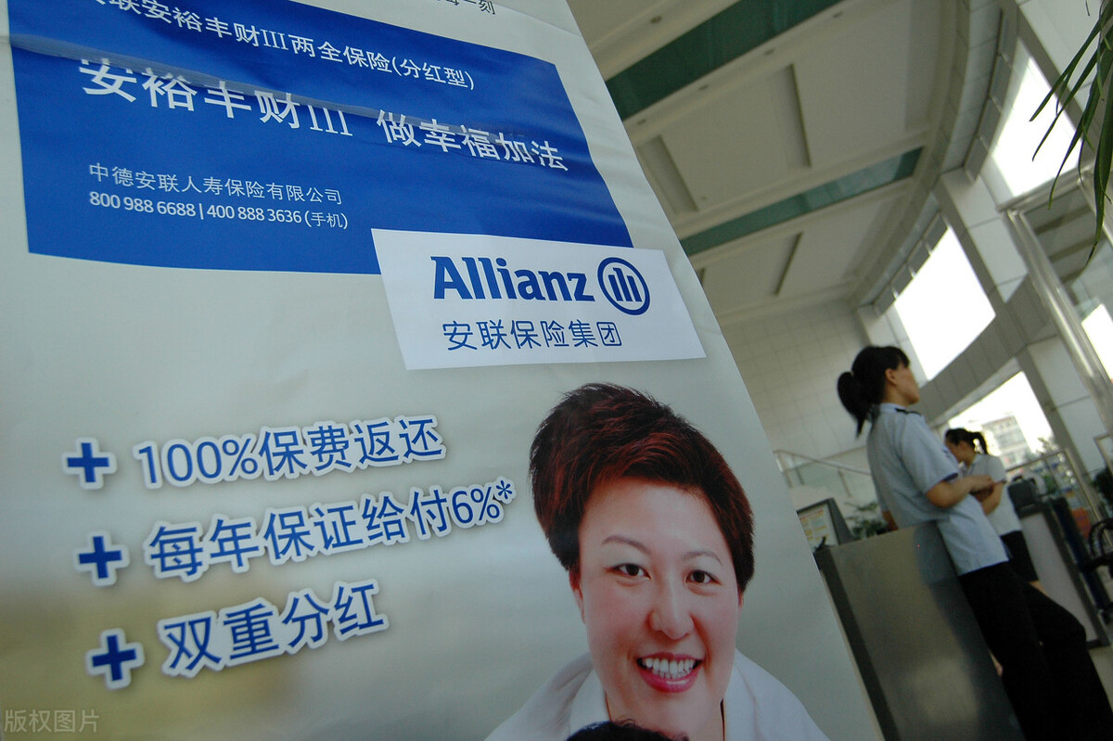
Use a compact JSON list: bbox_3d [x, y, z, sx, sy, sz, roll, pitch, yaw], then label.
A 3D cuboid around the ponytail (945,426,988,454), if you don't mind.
[{"bbox_3d":[2.621,0.460,5.320,0.225,0.225,0.180,-24,-23,22],"label":"ponytail"}]

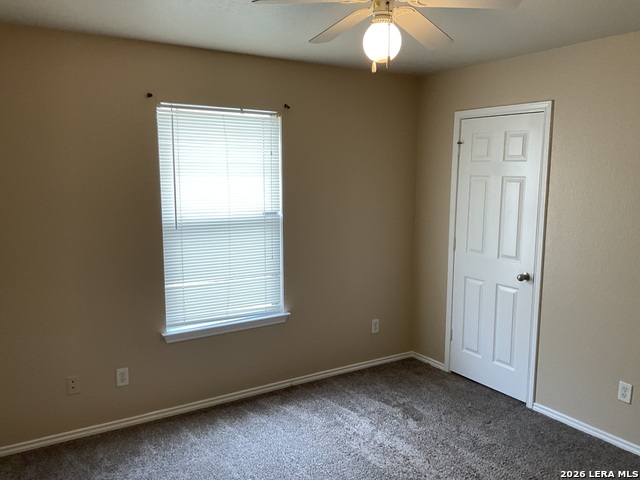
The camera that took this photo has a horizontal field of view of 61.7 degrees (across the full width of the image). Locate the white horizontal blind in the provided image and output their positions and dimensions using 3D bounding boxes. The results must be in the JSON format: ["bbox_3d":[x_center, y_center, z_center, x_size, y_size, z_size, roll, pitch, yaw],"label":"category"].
[{"bbox_3d":[-0.664,-0.161,3.736,0.890,1.475,0.040,-4,9,-32],"label":"white horizontal blind"}]

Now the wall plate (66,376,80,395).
[{"bbox_3d":[-1.510,0.899,3.290,0.071,0.114,0.010,-4,9,-32],"label":"wall plate"}]

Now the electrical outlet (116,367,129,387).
[{"bbox_3d":[-1.264,0.883,3.446,0.071,0.115,0.010,-4,9,-32],"label":"electrical outlet"}]

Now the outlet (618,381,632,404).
[{"bbox_3d":[1.827,0.917,3.213,0.010,0.115,0.071,-4,9,-32],"label":"outlet"}]

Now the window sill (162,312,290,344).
[{"bbox_3d":[-0.649,0.616,3.817,0.970,0.088,0.090,-4,9,-32],"label":"window sill"}]

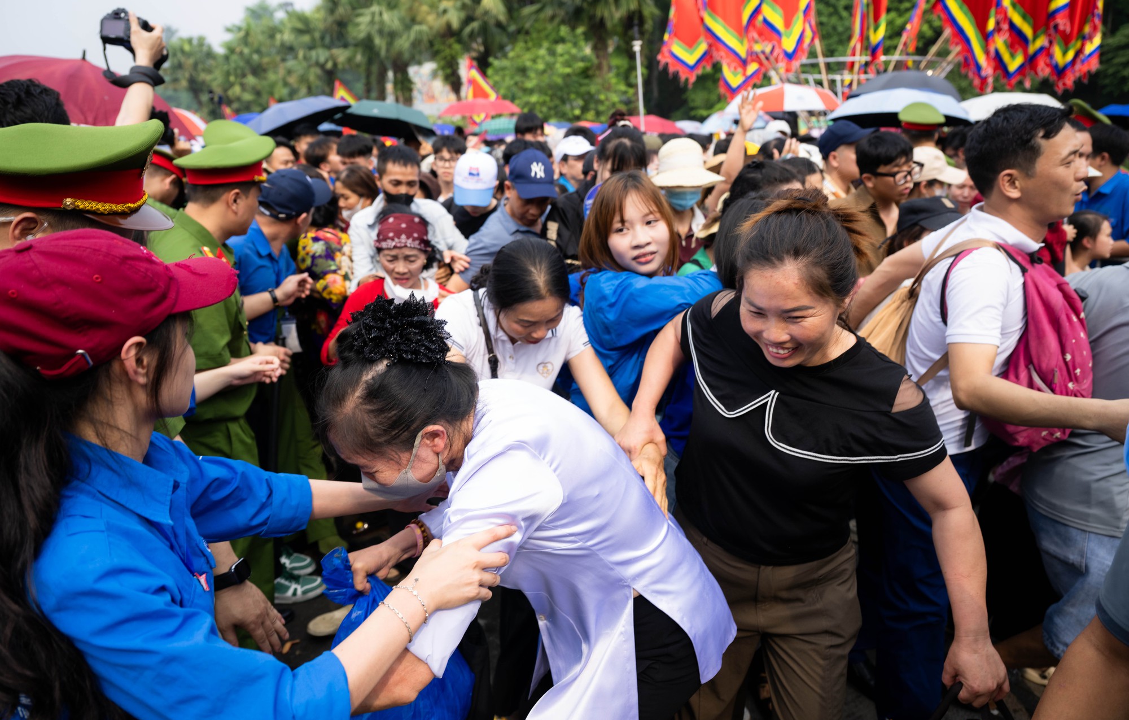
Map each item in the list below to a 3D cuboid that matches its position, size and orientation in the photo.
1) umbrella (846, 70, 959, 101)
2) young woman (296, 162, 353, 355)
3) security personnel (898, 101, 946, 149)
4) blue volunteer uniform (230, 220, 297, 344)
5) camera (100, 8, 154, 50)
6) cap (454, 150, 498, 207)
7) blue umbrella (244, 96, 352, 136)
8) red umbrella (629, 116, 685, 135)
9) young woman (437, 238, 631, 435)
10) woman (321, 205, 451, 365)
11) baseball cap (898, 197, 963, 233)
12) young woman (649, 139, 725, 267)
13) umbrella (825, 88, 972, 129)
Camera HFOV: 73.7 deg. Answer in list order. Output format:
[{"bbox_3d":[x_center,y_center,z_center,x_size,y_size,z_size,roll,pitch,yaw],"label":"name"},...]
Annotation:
[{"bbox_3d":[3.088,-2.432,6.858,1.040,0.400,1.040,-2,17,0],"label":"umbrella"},{"bbox_3d":[-1.000,0.014,3.144,0.380,1.560,0.450,-6,18,-14],"label":"young woman"},{"bbox_3d":[2.082,-0.637,4.560,0.500,1.760,0.330,12,22,39],"label":"security personnel"},{"bbox_3d":[-1.077,-0.255,2.780,0.310,0.560,0.460,-3,17,-2],"label":"blue volunteer uniform"},{"bbox_3d":[-1.248,-0.950,2.150,0.140,0.105,0.130,-5,18,-11],"label":"camera"},{"bbox_3d":[-0.333,-0.680,2.830,0.180,0.155,0.260,-4,50,-7],"label":"cap"},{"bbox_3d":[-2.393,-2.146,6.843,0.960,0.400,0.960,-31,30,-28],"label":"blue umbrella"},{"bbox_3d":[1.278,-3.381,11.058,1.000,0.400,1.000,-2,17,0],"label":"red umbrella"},{"bbox_3d":[-0.091,0.449,1.840,0.550,1.480,0.650,-6,18,-14],"label":"young woman"},{"bbox_3d":[-0.412,0.288,2.297,0.520,1.520,0.380,-5,17,-8],"label":"woman"},{"bbox_3d":[1.145,-0.440,2.330,0.180,0.140,0.260,-20,15,-31],"label":"baseball cap"},{"bbox_3d":[0.551,-0.180,3.431,0.480,1.600,0.340,1,17,11],"label":"young woman"},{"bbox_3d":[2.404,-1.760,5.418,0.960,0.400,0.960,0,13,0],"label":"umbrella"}]

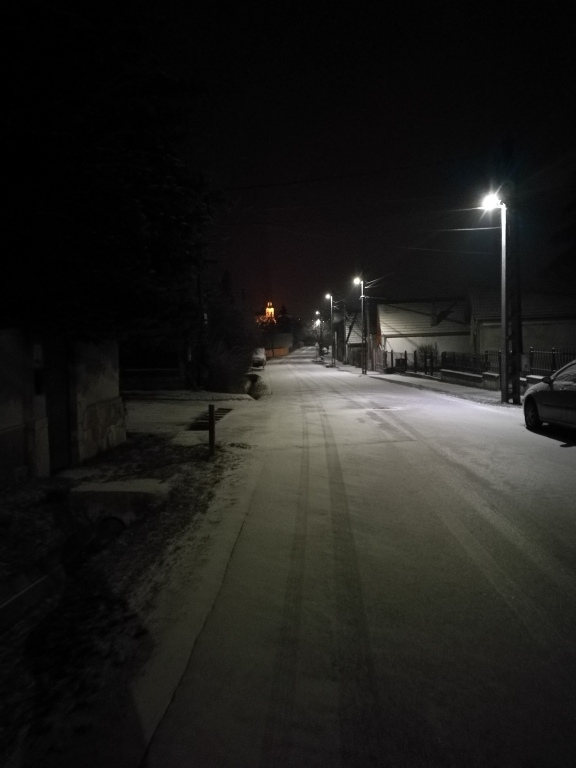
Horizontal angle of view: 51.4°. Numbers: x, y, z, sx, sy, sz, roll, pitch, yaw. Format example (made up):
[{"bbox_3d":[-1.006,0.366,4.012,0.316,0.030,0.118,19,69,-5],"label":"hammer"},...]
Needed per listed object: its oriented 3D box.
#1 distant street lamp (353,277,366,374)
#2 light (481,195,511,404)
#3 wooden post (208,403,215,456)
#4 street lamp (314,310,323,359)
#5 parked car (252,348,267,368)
[{"bbox_3d":[4.808,-3.906,40.000,1.000,6.500,0.380,-1,3,-5],"label":"distant street lamp"},{"bbox_3d":[6.315,-2.614,18.100,1.000,6.400,0.400,-1,3,-5],"label":"light"},{"bbox_3d":[-1.162,0.706,9.100,0.090,0.790,0.090,-1,3,0],"label":"wooden post"},{"bbox_3d":[4.074,-6.611,80.000,1.100,6.400,0.400,-1,3,-5],"label":"street lamp"},{"bbox_3d":[-2.438,-2.107,49.500,1.750,1.580,4.200,-1,3,-3],"label":"parked car"}]

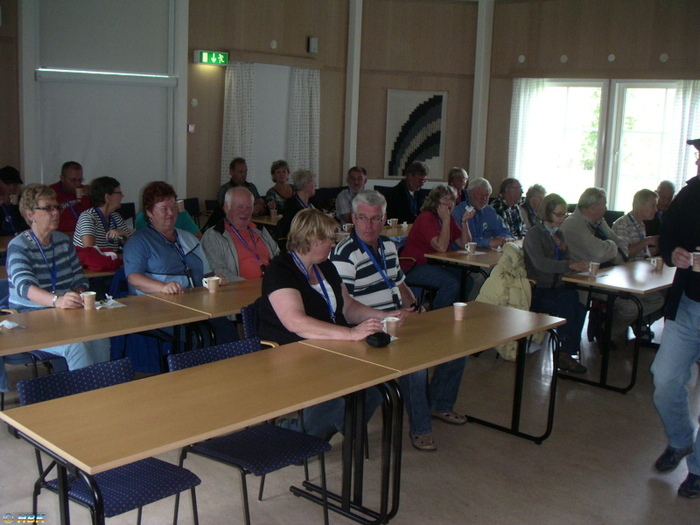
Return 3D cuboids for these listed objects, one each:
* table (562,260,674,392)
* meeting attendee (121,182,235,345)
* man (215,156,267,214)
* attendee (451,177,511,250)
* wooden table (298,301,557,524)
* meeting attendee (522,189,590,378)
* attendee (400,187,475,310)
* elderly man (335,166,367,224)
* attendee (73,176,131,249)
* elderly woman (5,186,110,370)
[{"bbox_3d":[2.192,0.435,5.770,0.608,0.706,1.372,11,13,43],"label":"table"},{"bbox_3d":[-1.076,0.197,4.758,0.804,1.303,0.588,11,13,43],"label":"meeting attendee"},{"bbox_3d":[-1.090,-0.410,8.018,0.580,1.340,0.750,-5,12,-37],"label":"man"},{"bbox_3d":[1.159,-0.074,6.615,0.800,1.291,0.600,11,13,42],"label":"attendee"},{"bbox_3d":[0.460,0.689,3.904,0.598,0.706,1.382,11,13,43],"label":"wooden table"},{"bbox_3d":[1.551,0.139,5.664,0.706,1.284,0.490,9,12,38],"label":"meeting attendee"},{"bbox_3d":[0.739,-0.026,6.631,0.833,1.245,0.529,9,12,38],"label":"attendee"},{"bbox_3d":[0.160,-0.318,8.080,0.764,1.313,0.539,11,13,43],"label":"elderly man"},{"bbox_3d":[-1.721,0.009,5.629,0.750,1.251,0.550,9,12,37],"label":"attendee"},{"bbox_3d":[-1.532,0.243,4.108,0.750,1.298,0.580,10,12,40],"label":"elderly woman"}]

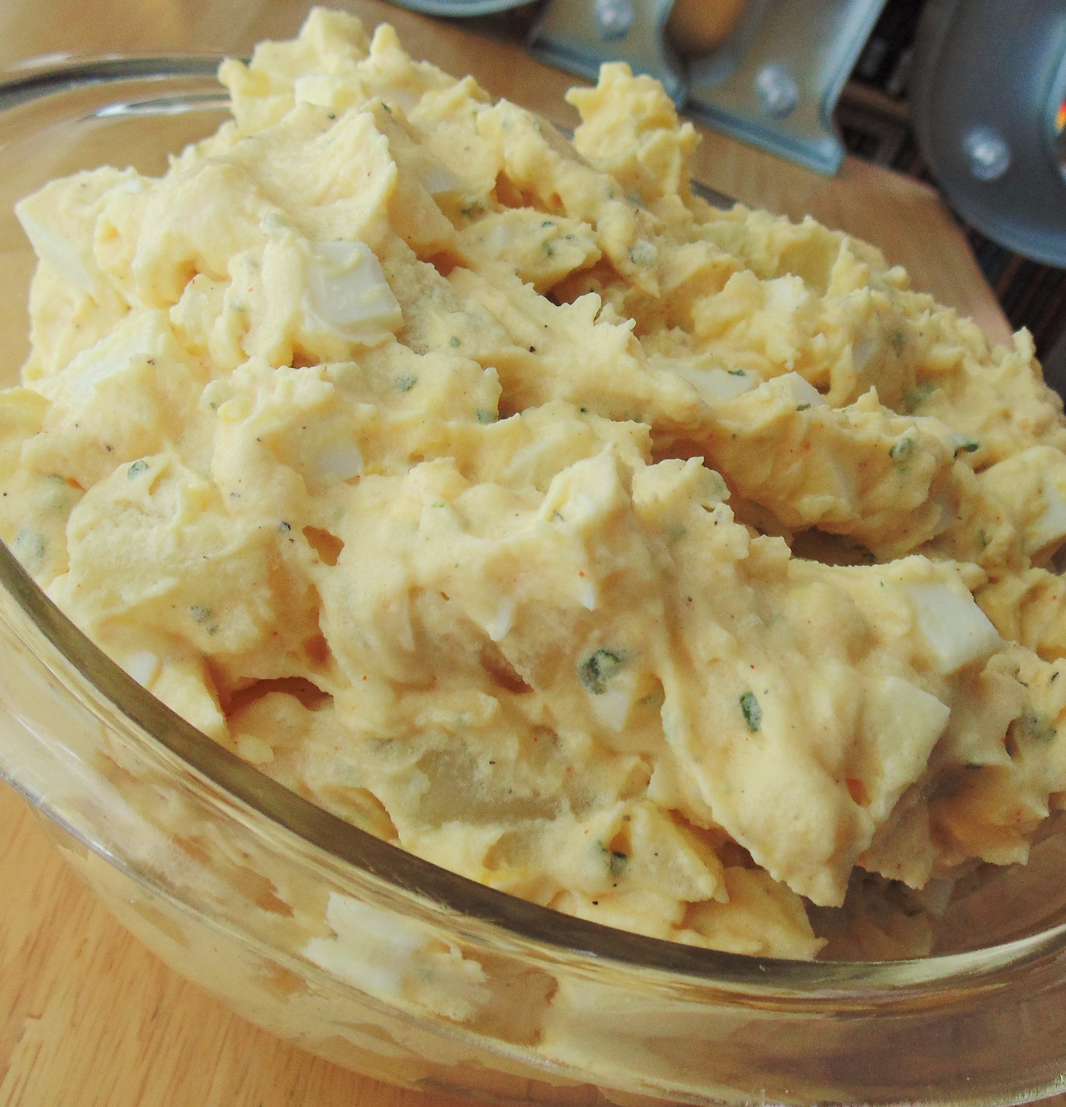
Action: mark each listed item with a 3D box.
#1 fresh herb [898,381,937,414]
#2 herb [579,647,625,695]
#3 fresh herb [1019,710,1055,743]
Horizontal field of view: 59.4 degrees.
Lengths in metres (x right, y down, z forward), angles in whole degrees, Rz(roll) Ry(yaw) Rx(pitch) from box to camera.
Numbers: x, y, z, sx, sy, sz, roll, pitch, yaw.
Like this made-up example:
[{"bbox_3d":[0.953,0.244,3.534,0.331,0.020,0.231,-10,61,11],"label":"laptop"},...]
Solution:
[{"bbox_3d":[0.067,-0.027,0.163,0.005,0.005,0.004,37,41,13],"label":"fresh herb"},{"bbox_3d":[0.007,0.012,0.098,0.005,0.004,0.004,32,41,7],"label":"herb"},{"bbox_3d":[0.066,0.022,0.121,0.004,0.004,0.005,-17,56,-39],"label":"fresh herb"}]

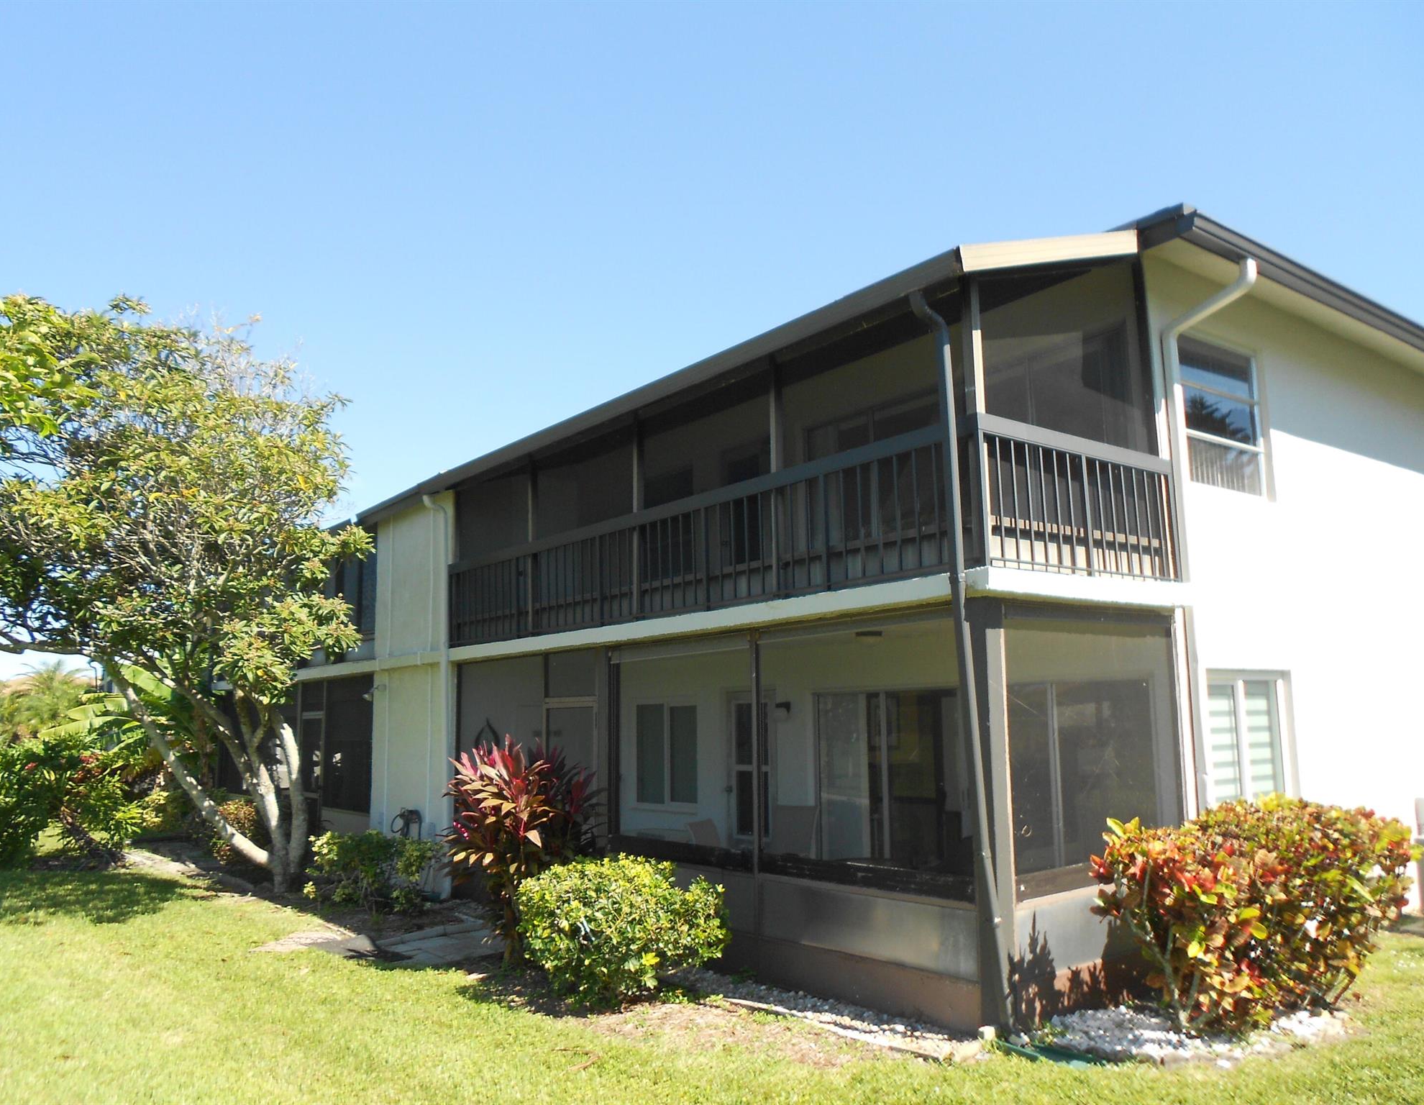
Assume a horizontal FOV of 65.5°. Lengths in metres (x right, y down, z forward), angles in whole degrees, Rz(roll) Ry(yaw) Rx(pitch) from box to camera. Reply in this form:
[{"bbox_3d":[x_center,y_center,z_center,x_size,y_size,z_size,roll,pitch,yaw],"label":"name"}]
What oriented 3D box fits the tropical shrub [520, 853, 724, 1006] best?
[{"bbox_3d":[-0.606,2.611,7.762,1.300,0.940,1.380,-1,-9,0],"label":"tropical shrub"}]

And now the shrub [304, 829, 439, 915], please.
[{"bbox_3d":[-3.518,3.312,11.565,1.150,0.830,1.400,6,-11,-37],"label":"shrub"}]

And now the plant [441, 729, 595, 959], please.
[{"bbox_3d":[-1.529,2.424,9.262,1.250,1.800,1.300,-1,-9,0],"label":"plant"}]

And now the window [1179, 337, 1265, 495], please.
[{"bbox_3d":[4.308,-1.103,9.292,1.260,1.250,0.120,6,-11,-37],"label":"window"}]

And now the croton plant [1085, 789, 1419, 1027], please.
[{"bbox_3d":[3.363,2.216,6.935,1.900,1.320,1.420,6,-11,-37],"label":"croton plant"}]

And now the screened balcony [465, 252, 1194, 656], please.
[{"bbox_3d":[0.230,-0.484,10.971,2.420,2.420,7.850,6,-11,-37],"label":"screened balcony"}]

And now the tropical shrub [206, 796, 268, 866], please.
[{"bbox_3d":[-6.647,3.913,15.548,0.850,0.970,0.900,6,-11,-37],"label":"tropical shrub"}]

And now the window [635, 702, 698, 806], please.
[{"bbox_3d":[-0.577,2.487,13.738,0.120,1.260,1.330,6,-11,-37],"label":"window"}]

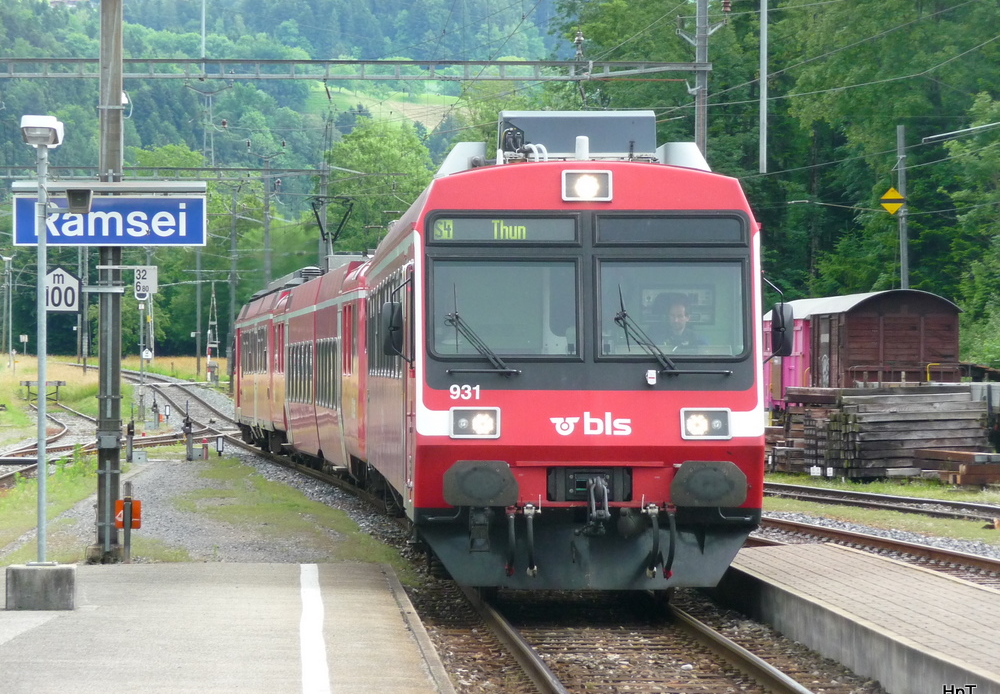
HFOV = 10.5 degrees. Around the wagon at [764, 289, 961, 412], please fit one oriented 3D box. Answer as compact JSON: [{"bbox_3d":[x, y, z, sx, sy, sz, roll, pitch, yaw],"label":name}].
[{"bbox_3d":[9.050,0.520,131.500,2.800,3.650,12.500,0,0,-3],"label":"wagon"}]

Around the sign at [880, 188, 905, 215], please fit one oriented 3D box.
[{"bbox_3d":[10.208,-3.797,142.000,0.690,0.720,0.030,0,0,0],"label":"sign"}]

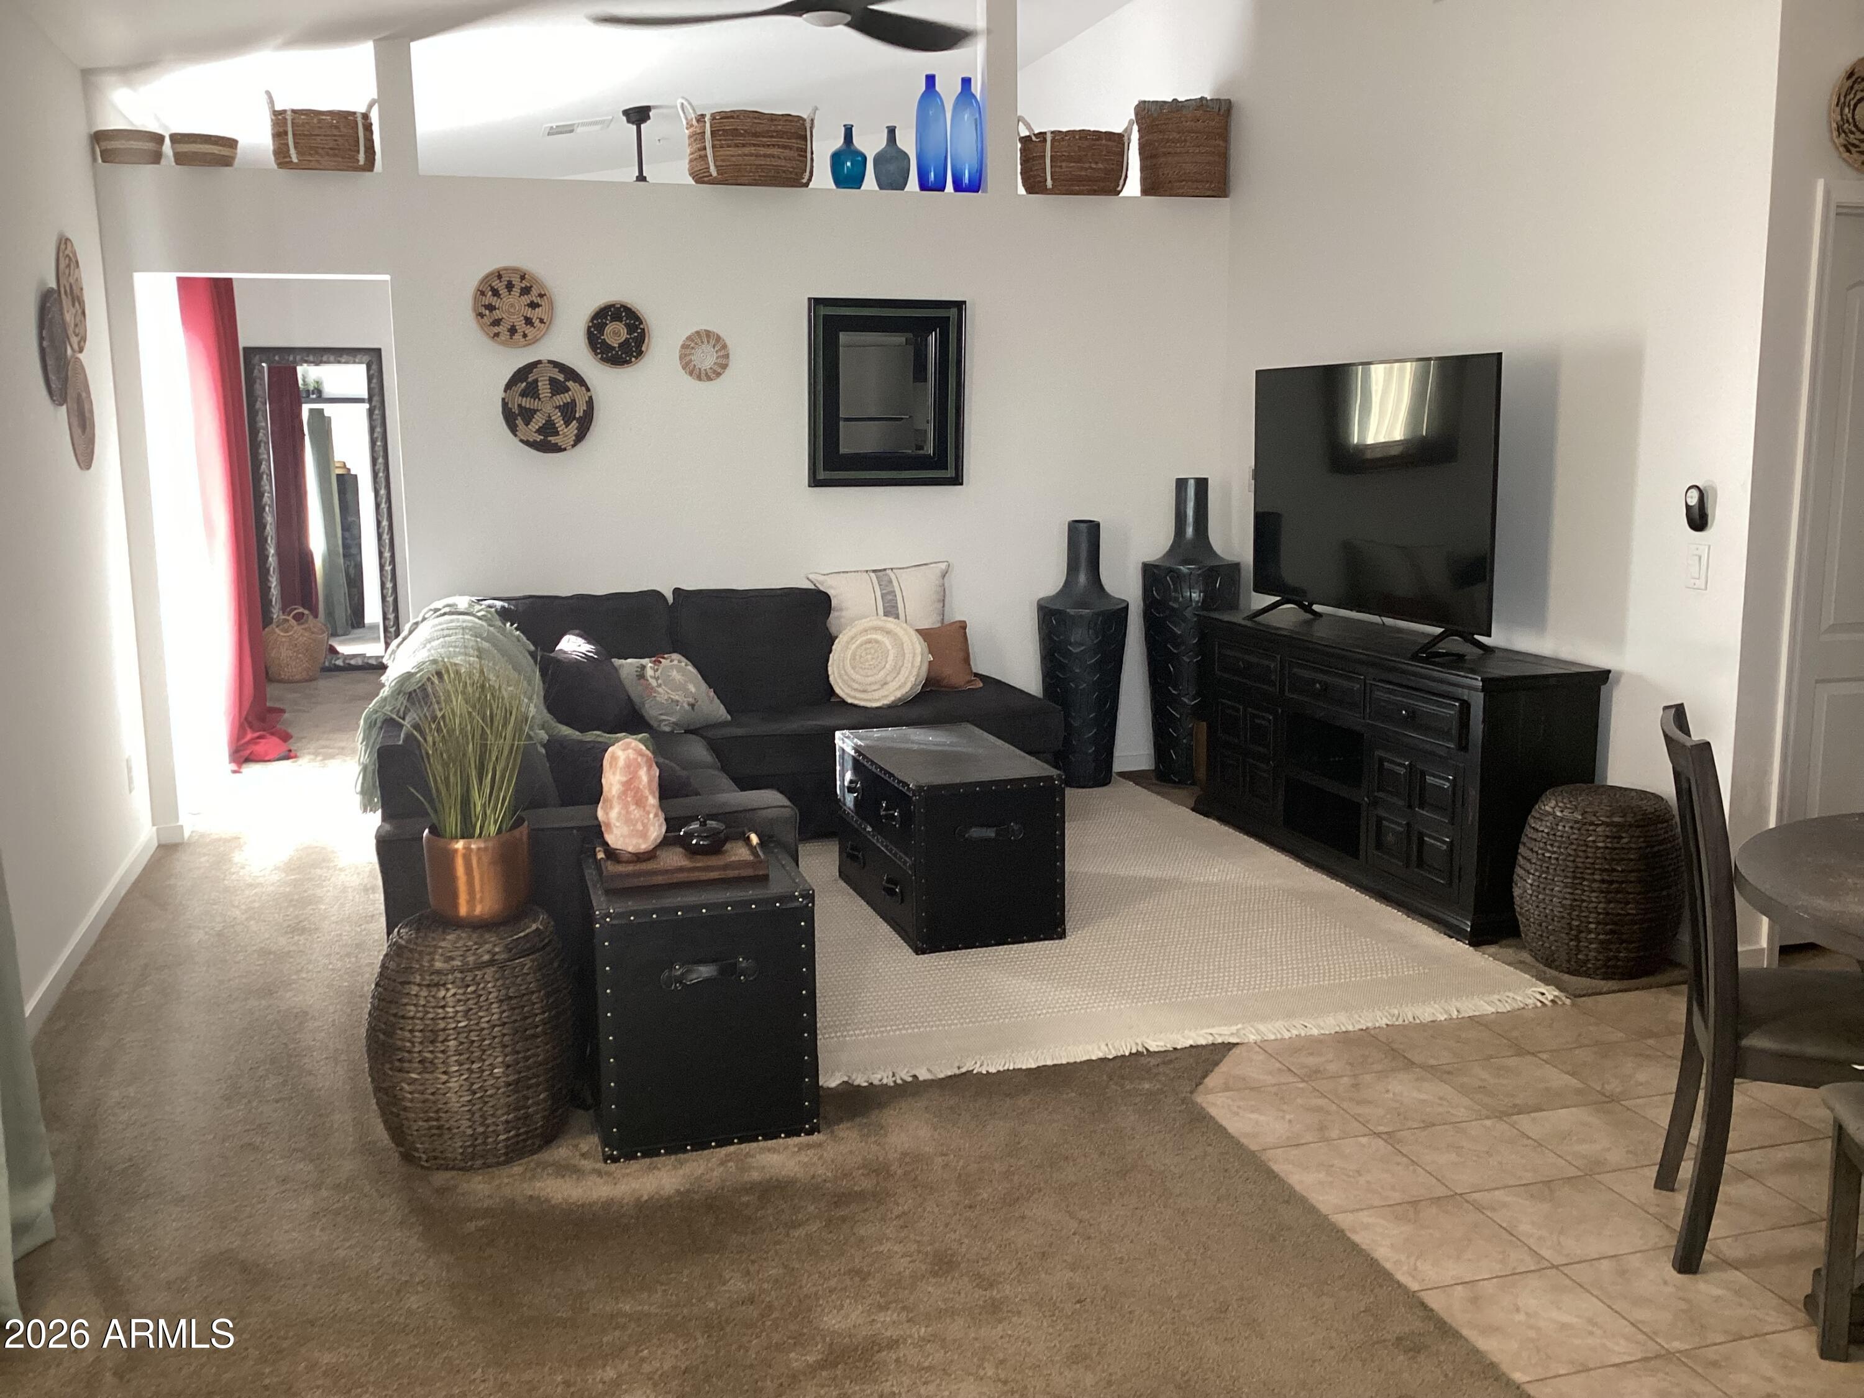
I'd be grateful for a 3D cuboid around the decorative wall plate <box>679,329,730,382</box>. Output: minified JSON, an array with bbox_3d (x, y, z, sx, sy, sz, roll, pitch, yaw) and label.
[{"bbox_3d":[-0.893,-1.347,6.546,0.203,0.203,0.035,-3,10,-16],"label":"decorative wall plate"}]

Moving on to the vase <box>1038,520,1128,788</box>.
[{"bbox_3d":[0.635,-0.194,7.010,0.375,1.115,0.375,-1,9,0],"label":"vase"}]

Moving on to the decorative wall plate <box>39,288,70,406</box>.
[{"bbox_3d":[-2.529,-1.010,4.801,0.055,0.335,0.335,-3,10,-16],"label":"decorative wall plate"}]

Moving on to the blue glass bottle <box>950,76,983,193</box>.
[{"bbox_3d":[0.139,-2.289,6.777,0.140,0.455,0.140,-1,9,0],"label":"blue glass bottle"}]

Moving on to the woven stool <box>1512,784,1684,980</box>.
[{"bbox_3d":[1.874,0.509,4.694,0.445,0.475,0.445,-3,10,-16],"label":"woven stool"}]

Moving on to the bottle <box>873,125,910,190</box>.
[{"bbox_3d":[-0.162,-2.204,6.831,0.152,0.270,0.152,-1,9,0],"label":"bottle"}]

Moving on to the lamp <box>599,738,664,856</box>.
[{"bbox_3d":[-0.686,0.226,3.819,0.150,0.274,0.140,-3,10,-17],"label":"lamp"}]

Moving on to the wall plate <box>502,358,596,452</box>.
[{"bbox_3d":[-1.472,-1.121,6.404,0.352,0.352,0.050,-3,10,-16],"label":"wall plate"}]

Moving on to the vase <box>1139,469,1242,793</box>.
[{"bbox_3d":[1.119,-0.293,7.209,0.412,1.309,0.412,-1,9,0],"label":"vase"}]

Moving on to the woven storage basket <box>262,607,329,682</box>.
[{"bbox_3d":[-3.927,-0.337,10.302,0.370,0.443,0.350,-3,10,-16],"label":"woven storage basket"}]

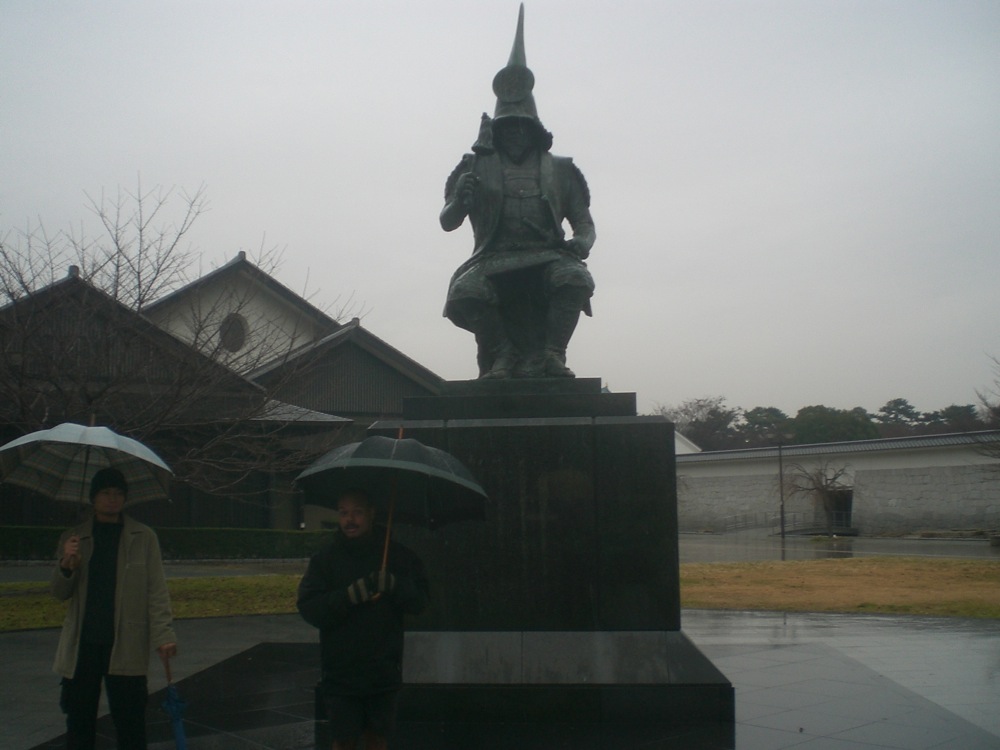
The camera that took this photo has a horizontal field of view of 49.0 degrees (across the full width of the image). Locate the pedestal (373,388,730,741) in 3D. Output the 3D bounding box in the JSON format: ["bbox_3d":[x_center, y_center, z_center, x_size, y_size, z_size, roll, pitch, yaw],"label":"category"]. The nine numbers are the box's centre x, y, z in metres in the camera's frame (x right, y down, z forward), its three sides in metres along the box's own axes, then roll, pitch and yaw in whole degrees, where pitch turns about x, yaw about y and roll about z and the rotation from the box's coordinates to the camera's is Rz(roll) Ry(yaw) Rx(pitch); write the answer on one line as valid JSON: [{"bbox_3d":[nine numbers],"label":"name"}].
[{"bbox_3d":[0.235,1.399,9.573,3.045,2.590,2.976,-1,-7,4],"label":"pedestal"}]

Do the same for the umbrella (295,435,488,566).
[{"bbox_3d":[-0.508,0.644,5.151,0.947,0.833,0.947,4,-24,2],"label":"umbrella"}]

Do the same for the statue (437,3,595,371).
[{"bbox_3d":[0.159,-1.653,9.909,1.393,3.554,1.250,-1,-7,4],"label":"statue"}]

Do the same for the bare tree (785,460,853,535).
[{"bbox_3d":[14.078,5.453,48.476,3.135,3.419,3.044,-1,-7,4],"label":"bare tree"}]

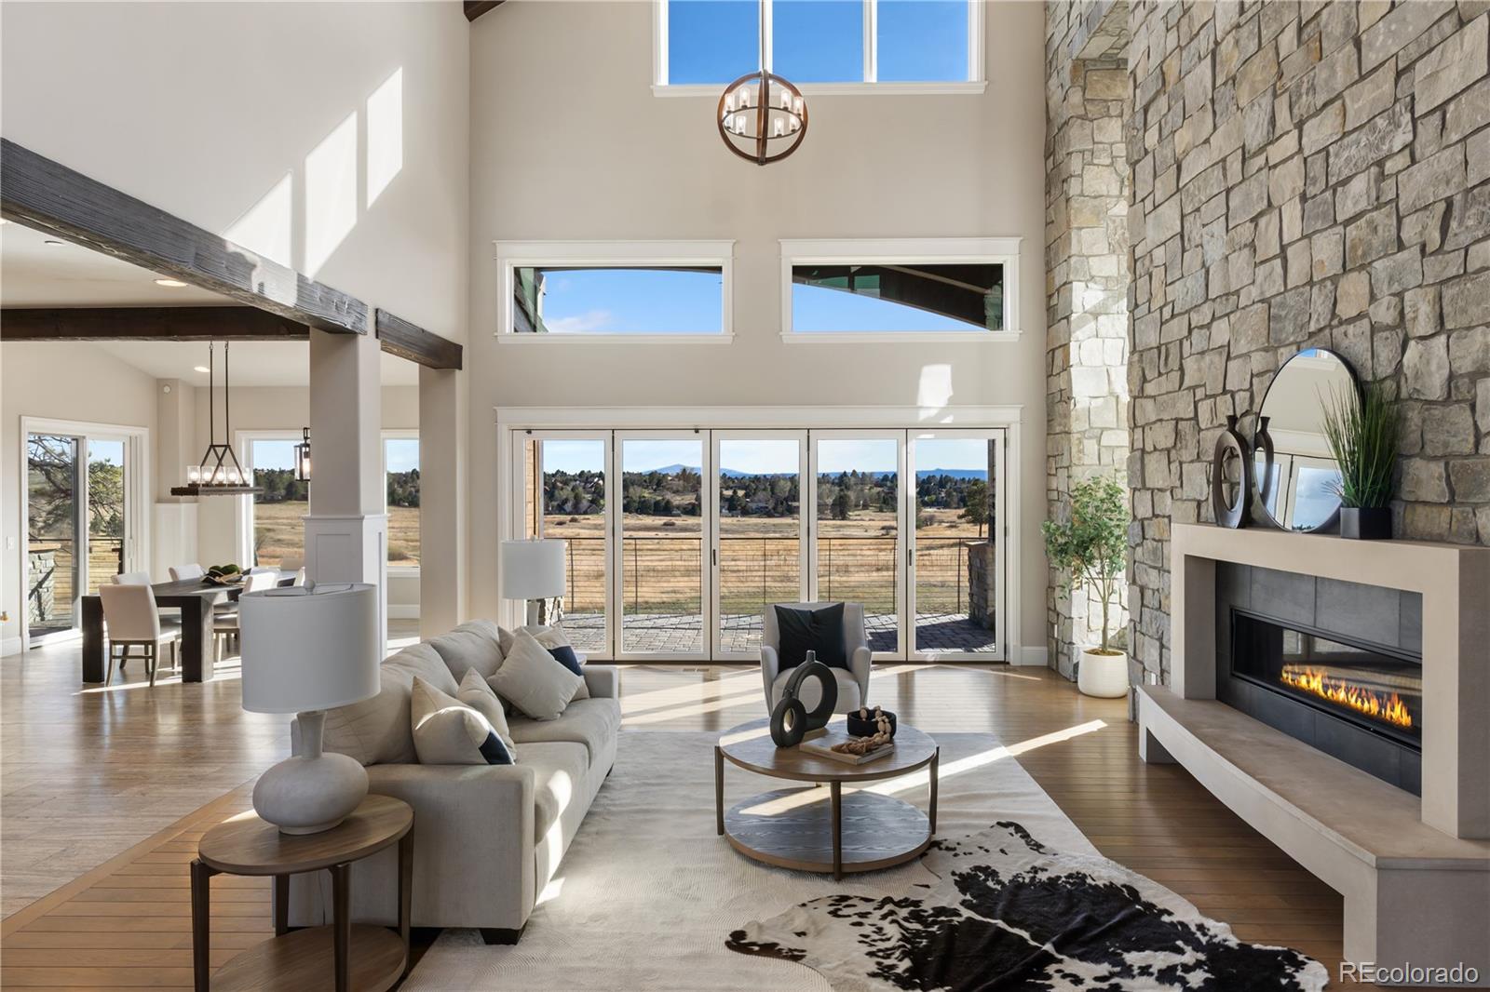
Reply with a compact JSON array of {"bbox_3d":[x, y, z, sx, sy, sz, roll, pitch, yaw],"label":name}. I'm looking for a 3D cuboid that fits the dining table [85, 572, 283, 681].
[{"bbox_3d":[-5.411,1.290,8.991,1.087,0.768,2.300,0,1,1],"label":"dining table"}]

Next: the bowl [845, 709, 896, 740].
[{"bbox_3d":[0.680,1.214,4.647,0.260,0.090,0.260,0,1,1],"label":"bowl"}]

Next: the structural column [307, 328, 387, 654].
[{"bbox_3d":[-2.983,0.249,6.509,0.430,2.890,0.430,0,1,1],"label":"structural column"}]

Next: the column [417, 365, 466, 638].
[{"bbox_3d":[-2.939,0.236,8.499,0.375,2.880,0.350,0,1,1],"label":"column"}]

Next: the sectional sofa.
[{"bbox_3d":[-1.276,1.226,4.405,1.000,0.970,2.215,0,1,1],"label":"sectional sofa"}]

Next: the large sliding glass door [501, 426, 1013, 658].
[{"bbox_3d":[0.113,0.479,8.654,4.980,2.385,0.140,0,1,1],"label":"large sliding glass door"}]

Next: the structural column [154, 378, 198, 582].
[{"bbox_3d":[-7.523,0.078,11.491,0.380,3.150,0.380,0,1,1],"label":"structural column"}]

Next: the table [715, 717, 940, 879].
[{"bbox_3d":[0.419,1.486,4.385,1.120,0.447,1.120,0,1,1],"label":"table"}]

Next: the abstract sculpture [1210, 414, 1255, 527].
[{"bbox_3d":[2.711,-0.136,4.812,0.075,0.625,0.350,0,1,1],"label":"abstract sculpture"}]

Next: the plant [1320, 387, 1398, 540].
[{"bbox_3d":[2.682,-0.151,3.787,0.275,0.673,0.280,0,1,1],"label":"plant"}]

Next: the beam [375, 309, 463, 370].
[{"bbox_3d":[-2.855,-1.314,7.447,0.235,0.238,1.780,0,1,1],"label":"beam"}]

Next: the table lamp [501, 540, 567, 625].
[{"bbox_3d":[-1.417,0.681,5.861,0.420,0.795,0.420,0,1,1],"label":"table lamp"}]

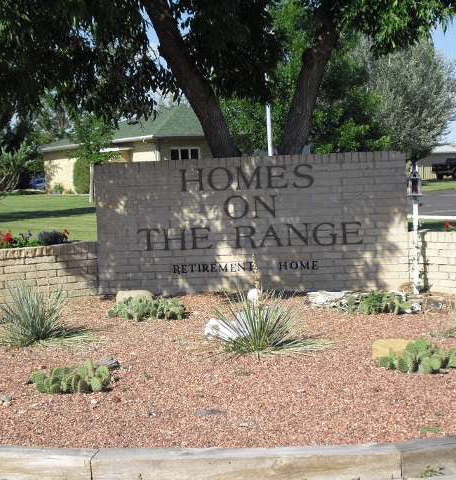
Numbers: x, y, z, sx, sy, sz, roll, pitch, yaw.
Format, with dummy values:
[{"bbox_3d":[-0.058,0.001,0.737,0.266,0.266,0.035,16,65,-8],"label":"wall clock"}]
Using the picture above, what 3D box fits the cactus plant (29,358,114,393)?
[{"bbox_3d":[-1.051,0.917,6.580,0.550,0.200,0.380,-2,4,0],"label":"cactus plant"}]

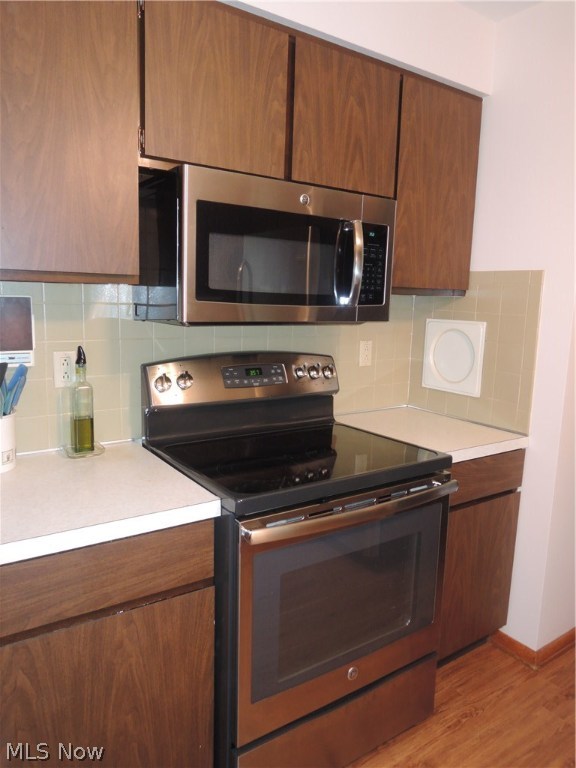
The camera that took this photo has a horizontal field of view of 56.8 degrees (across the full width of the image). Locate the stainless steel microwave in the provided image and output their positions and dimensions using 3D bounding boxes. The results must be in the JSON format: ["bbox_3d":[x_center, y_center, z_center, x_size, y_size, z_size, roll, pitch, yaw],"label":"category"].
[{"bbox_3d":[-0.060,-0.420,1.782,0.762,0.415,0.396,-5,11,-33],"label":"stainless steel microwave"}]

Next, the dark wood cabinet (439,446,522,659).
[{"bbox_3d":[0.508,0.590,2.207,0.518,0.768,0.620,-5,11,-33],"label":"dark wood cabinet"}]

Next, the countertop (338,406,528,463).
[{"bbox_3d":[0.521,0.191,2.137,0.518,0.043,0.630,-5,11,-33],"label":"countertop"}]

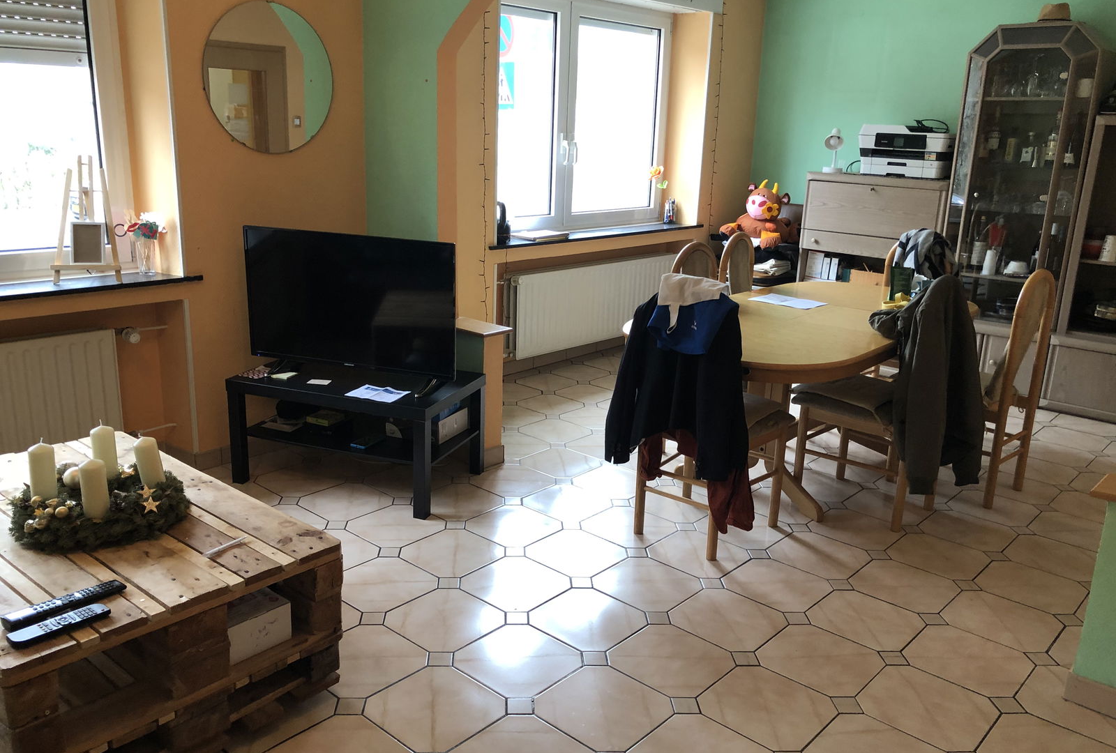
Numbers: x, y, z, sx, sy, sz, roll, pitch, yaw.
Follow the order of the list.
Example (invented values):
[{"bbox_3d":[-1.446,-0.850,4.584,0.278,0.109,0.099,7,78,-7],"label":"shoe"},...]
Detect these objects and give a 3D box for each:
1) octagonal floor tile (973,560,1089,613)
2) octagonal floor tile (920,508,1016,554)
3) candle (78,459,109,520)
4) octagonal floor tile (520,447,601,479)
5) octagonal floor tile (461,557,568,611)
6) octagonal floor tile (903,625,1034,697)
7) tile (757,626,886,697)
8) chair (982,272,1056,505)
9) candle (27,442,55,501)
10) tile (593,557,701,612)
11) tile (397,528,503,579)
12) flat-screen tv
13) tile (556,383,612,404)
[{"bbox_3d":[1.649,0.737,3.158,0.314,0.010,0.314,15,20,40],"label":"octagonal floor tile"},{"bbox_3d":[1.631,0.610,3.591,0.312,0.010,0.312,15,20,39],"label":"octagonal floor tile"},{"bbox_3d":[-1.178,0.281,2.297,0.062,0.150,0.062,15,20,39],"label":"candle"},{"bbox_3d":[0.015,0.404,4.145,0.313,0.010,0.313,15,20,39],"label":"octagonal floor tile"},{"bbox_3d":[-0.142,0.697,3.039,0.312,0.010,0.312,15,20,39],"label":"octagonal floor tile"},{"bbox_3d":[1.224,0.844,2.693,0.312,0.010,0.312,15,20,39],"label":"octagonal floor tile"},{"bbox_3d":[0.776,0.835,2.665,0.312,0.010,0.312,15,20,39],"label":"tile"},{"bbox_3d":[1.795,0.001,3.940,0.450,1.000,0.500,-13,21,-43],"label":"chair"},{"bbox_3d":[-1.367,0.255,2.398,0.061,0.145,0.061,-3,16,-28],"label":"candle"},{"bbox_3d":[0.305,0.711,3.072,0.315,0.010,0.315,15,20,39],"label":"tile"},{"bbox_3d":[-0.378,0.638,3.253,0.313,0.010,0.313,15,20,39],"label":"tile"},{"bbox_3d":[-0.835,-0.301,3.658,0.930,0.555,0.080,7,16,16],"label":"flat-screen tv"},{"bbox_3d":[0.174,0.100,5.247,0.315,0.010,0.315,15,20,39],"label":"tile"}]

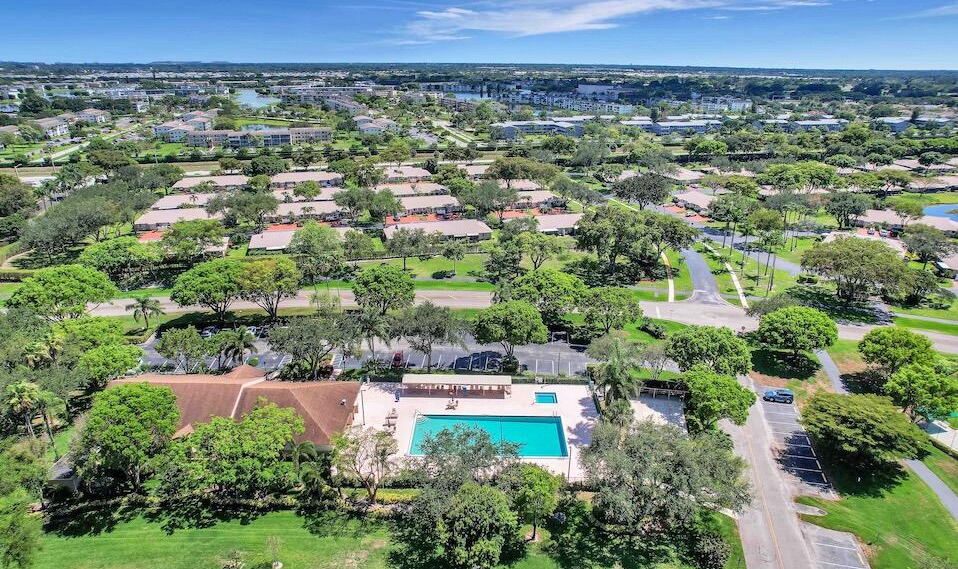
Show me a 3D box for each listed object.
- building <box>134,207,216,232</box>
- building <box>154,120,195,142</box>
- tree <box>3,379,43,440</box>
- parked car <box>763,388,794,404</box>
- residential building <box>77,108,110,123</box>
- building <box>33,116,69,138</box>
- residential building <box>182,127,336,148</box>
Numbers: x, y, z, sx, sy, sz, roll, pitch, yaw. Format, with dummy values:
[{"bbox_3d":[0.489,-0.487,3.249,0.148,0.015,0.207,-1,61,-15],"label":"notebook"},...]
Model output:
[{"bbox_3d":[-98.650,-23.360,199.080,30.000,4.900,16.000,-6,22,-17],"label":"building"},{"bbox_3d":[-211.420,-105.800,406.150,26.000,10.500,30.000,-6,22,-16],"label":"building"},{"bbox_3d":[-68.960,19.810,89.320,5.300,10.600,5.300,0,21,0],"label":"tree"},{"bbox_3d":[53.330,19.910,104.240,4.600,1.660,1.850,3,21,8],"label":"parked car"},{"bbox_3d":[-347.650,-152.890,528.820,26.000,10.500,22.000,-6,22,-16],"label":"residential building"},{"bbox_3d":[-340.530,-122.670,458.780,20.000,11.000,36.000,2,21,5],"label":"building"},{"bbox_3d":[-155.660,-105.750,419.180,96.000,10.200,23.000,-6,22,-16],"label":"residential building"}]

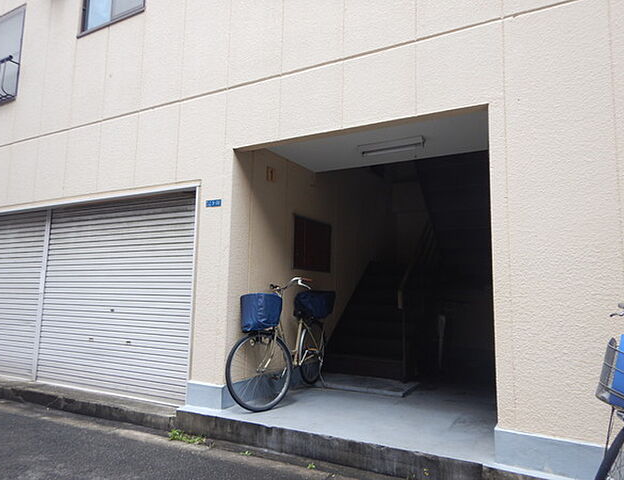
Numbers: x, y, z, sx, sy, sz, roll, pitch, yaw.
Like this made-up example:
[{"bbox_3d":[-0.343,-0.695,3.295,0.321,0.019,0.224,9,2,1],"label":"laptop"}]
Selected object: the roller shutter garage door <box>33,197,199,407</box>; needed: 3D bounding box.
[{"bbox_3d":[-2.162,0.579,4.752,2.300,2.020,0.090,-3,-8,28],"label":"roller shutter garage door"}]

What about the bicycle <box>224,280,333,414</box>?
[{"bbox_3d":[-0.126,0.972,4.354,0.560,1.120,1.780,-2,-8,23],"label":"bicycle"}]

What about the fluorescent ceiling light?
[{"bbox_3d":[0.755,-0.883,4.258,0.640,0.090,0.150,-3,-8,28],"label":"fluorescent ceiling light"}]

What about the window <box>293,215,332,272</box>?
[{"bbox_3d":[0.017,0.065,5.214,0.070,0.610,0.880,-3,-8,31],"label":"window"}]

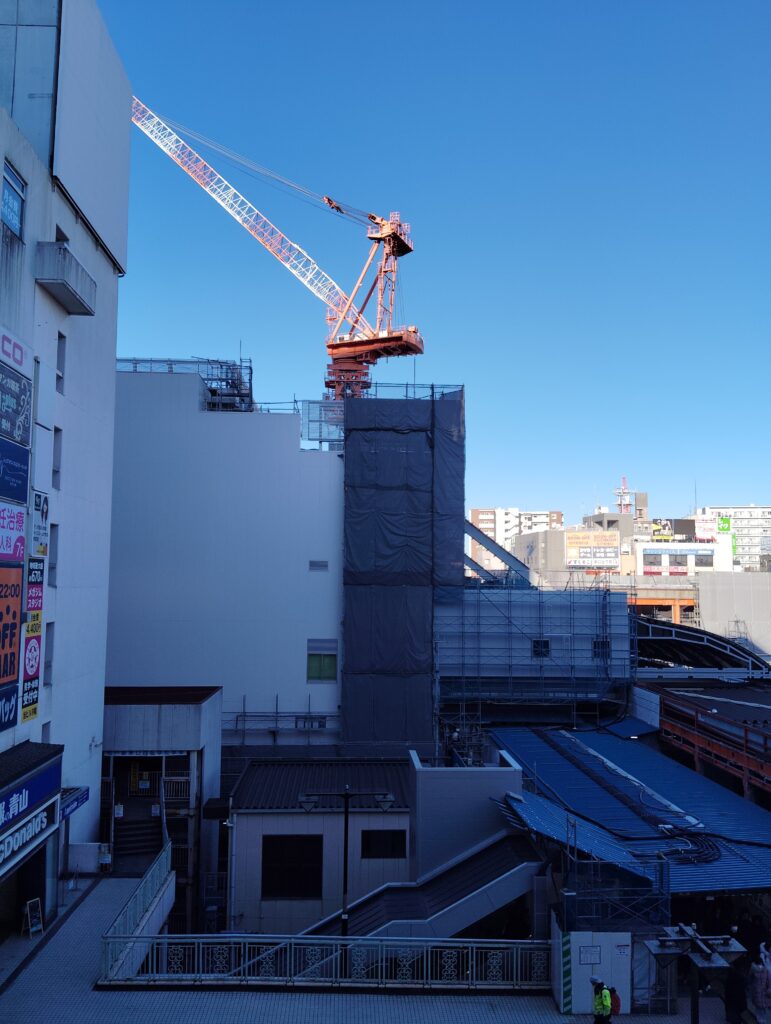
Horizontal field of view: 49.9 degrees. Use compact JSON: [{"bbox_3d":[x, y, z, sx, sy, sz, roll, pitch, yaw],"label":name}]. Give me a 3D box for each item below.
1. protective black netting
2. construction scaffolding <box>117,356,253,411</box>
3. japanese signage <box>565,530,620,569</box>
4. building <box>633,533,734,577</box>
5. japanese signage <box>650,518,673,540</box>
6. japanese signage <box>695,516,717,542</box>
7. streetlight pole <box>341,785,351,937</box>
[{"bbox_3d":[1.098,3.237,50.400,7.133,20.964,2.000,1,-5,-3],"label":"protective black netting"},{"bbox_3d":[-12.970,-8.344,54.300,8.300,3.200,4.000,1,-5,-3],"label":"construction scaffolding"},{"bbox_3d":[33.928,6.155,136.000,9.057,6.107,0.600,1,-5,-3],"label":"japanese signage"},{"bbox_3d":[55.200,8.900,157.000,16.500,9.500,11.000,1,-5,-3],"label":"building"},{"bbox_3d":[50.571,3.209,152.000,3.836,3.961,0.500,1,-5,-3],"label":"japanese signage"},{"bbox_3d":[58.633,3.209,152.000,3.785,4.696,0.500,1,-5,-3],"label":"japanese signage"},{"bbox_3d":[-1.230,10.790,25.500,0.200,5.035,0.200,1,-5,-3],"label":"streetlight pole"}]

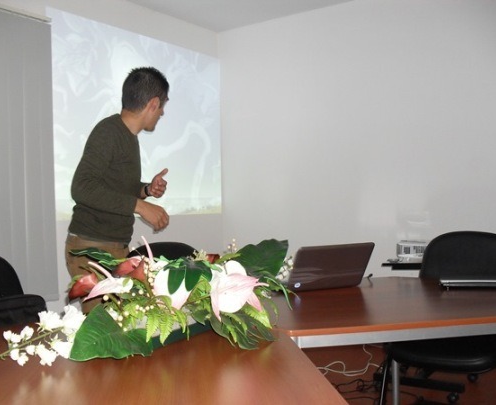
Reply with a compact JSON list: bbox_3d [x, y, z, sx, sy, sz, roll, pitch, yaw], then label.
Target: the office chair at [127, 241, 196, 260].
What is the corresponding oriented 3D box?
[{"bbox_3d":[-0.360,0.650,2.520,0.580,0.920,0.580,-1,2,-16],"label":"office chair"}]

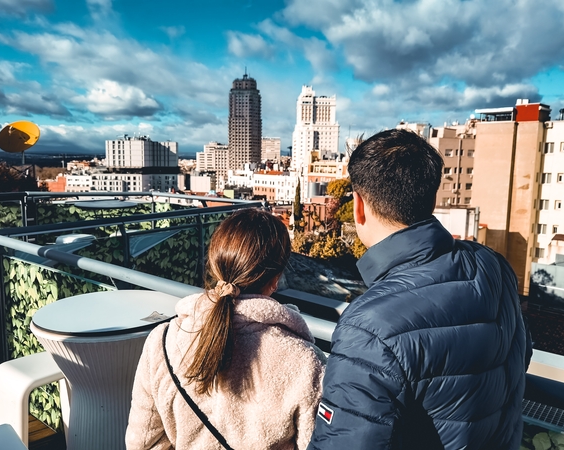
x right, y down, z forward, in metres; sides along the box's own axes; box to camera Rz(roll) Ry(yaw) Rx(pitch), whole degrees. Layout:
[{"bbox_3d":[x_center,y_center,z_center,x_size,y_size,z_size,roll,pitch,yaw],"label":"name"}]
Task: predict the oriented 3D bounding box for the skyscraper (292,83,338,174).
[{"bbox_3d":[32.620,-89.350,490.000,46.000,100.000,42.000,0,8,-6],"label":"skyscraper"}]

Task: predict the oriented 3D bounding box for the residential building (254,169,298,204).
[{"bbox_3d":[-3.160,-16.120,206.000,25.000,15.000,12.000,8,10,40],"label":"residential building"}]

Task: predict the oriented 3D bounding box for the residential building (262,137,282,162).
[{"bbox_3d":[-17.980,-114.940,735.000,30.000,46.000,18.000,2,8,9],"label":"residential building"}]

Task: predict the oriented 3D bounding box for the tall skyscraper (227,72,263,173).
[{"bbox_3d":[-44.970,-114.330,575.000,33.000,130.000,27.000,5,8,25],"label":"tall skyscraper"}]

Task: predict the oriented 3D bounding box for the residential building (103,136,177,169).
[{"bbox_3d":[-98.480,-49.940,330.000,36.000,25.000,32.000,5,8,27],"label":"residential building"}]

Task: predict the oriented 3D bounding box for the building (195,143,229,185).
[{"bbox_3d":[-77.710,-67.550,525.000,34.000,48.000,24.000,4,8,17],"label":"building"}]

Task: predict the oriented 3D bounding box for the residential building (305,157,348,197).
[{"bbox_3d":[13.650,-13.320,143.000,14.000,13.500,11.000,5,8,27],"label":"residential building"}]

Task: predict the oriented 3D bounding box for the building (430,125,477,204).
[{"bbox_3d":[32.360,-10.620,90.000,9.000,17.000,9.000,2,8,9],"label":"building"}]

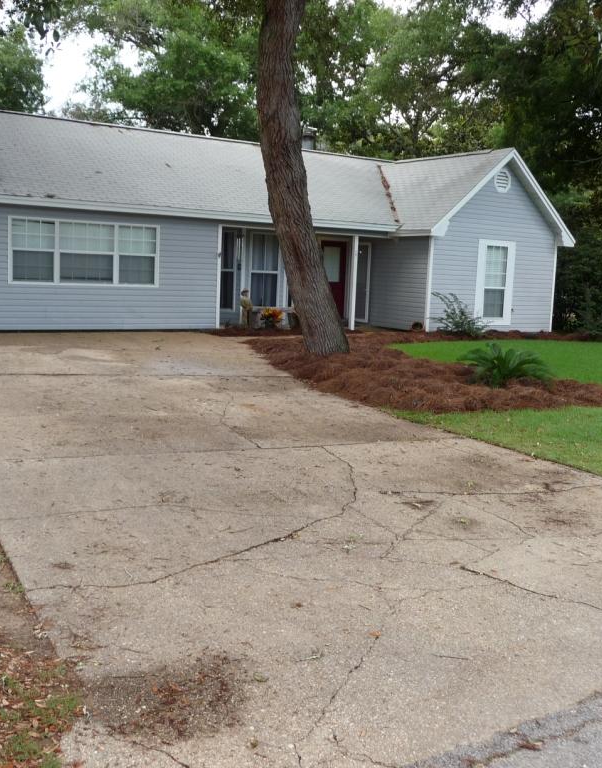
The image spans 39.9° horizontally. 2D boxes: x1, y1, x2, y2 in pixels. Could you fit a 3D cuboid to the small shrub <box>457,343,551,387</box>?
[{"bbox_3d":[2.803,-0.291,11.466,1.250,0.580,1.150,5,8,14],"label":"small shrub"}]

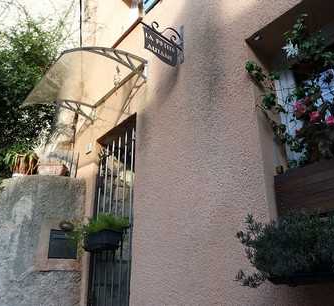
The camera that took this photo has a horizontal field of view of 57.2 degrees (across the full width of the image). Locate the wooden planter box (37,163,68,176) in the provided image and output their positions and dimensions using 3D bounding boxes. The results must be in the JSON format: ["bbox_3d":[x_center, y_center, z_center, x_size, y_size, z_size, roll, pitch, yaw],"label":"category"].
[{"bbox_3d":[-1.344,0.235,3.618,0.300,0.155,0.170,-1,-23,0],"label":"wooden planter box"}]

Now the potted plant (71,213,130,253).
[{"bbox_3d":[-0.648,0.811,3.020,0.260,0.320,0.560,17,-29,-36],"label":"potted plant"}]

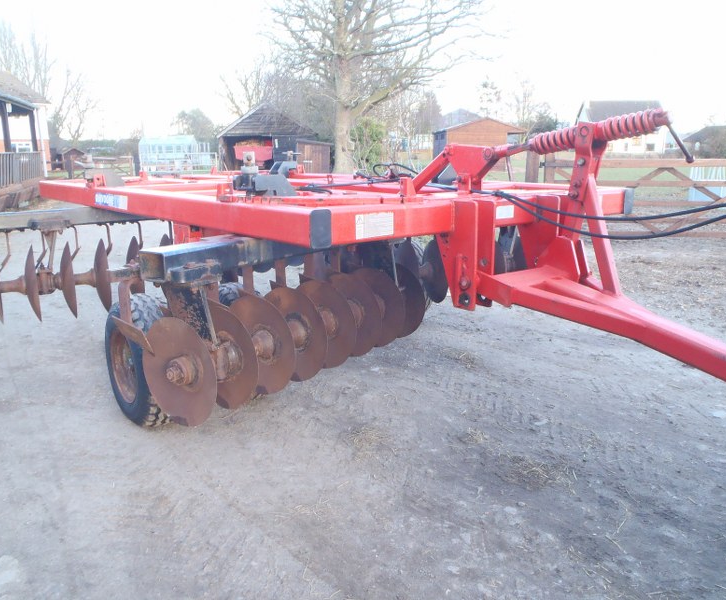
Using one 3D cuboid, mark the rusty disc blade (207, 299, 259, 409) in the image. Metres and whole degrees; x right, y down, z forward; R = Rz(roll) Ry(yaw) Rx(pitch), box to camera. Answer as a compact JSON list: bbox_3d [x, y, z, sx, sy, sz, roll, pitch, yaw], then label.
[{"bbox_3d":[-0.779,0.319,3.672,0.600,0.600,0.090,9,16,35],"label":"rusty disc blade"}]

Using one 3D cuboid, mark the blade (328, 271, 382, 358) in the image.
[{"bbox_3d":[-0.092,0.109,4.592,0.600,0.600,0.090,9,16,35],"label":"blade"}]

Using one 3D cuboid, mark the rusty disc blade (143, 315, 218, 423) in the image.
[{"bbox_3d":[-0.951,0.371,3.442,0.600,0.600,0.090,9,16,35],"label":"rusty disc blade"}]

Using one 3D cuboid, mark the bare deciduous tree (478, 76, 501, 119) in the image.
[{"bbox_3d":[10.700,-15.100,55.000,2.600,7.800,2.600,0,13,0],"label":"bare deciduous tree"}]

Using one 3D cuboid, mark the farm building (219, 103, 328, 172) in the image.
[{"bbox_3d":[-5.000,-9.100,37.000,6.100,4.000,5.000,-1,13,-5],"label":"farm building"}]

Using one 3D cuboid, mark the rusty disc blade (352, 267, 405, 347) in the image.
[{"bbox_3d":[0.080,0.057,4.822,0.600,0.600,0.090,9,16,35],"label":"rusty disc blade"}]

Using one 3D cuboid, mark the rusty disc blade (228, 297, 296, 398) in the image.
[{"bbox_3d":[-0.608,0.266,3.902,0.600,0.600,0.090,9,16,35],"label":"rusty disc blade"}]

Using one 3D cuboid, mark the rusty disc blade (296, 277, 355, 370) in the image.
[{"bbox_3d":[-0.264,0.162,4.362,0.600,0.600,0.090,9,16,35],"label":"rusty disc blade"}]

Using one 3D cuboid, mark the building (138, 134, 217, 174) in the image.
[{"bbox_3d":[-11.000,-8.500,38.000,4.200,2.400,2.700,0,13,0],"label":"building"}]

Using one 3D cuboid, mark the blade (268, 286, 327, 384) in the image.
[{"bbox_3d":[-0.436,0.214,4.132,0.600,0.600,0.090,9,16,35],"label":"blade"}]

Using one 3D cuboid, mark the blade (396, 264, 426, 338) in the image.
[{"bbox_3d":[0.252,0.004,5.052,0.600,0.600,0.090,9,16,35],"label":"blade"}]

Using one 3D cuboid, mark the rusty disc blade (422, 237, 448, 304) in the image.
[{"bbox_3d":[0.677,-0.256,6.230,0.090,0.600,0.600,-5,14,-19],"label":"rusty disc blade"}]

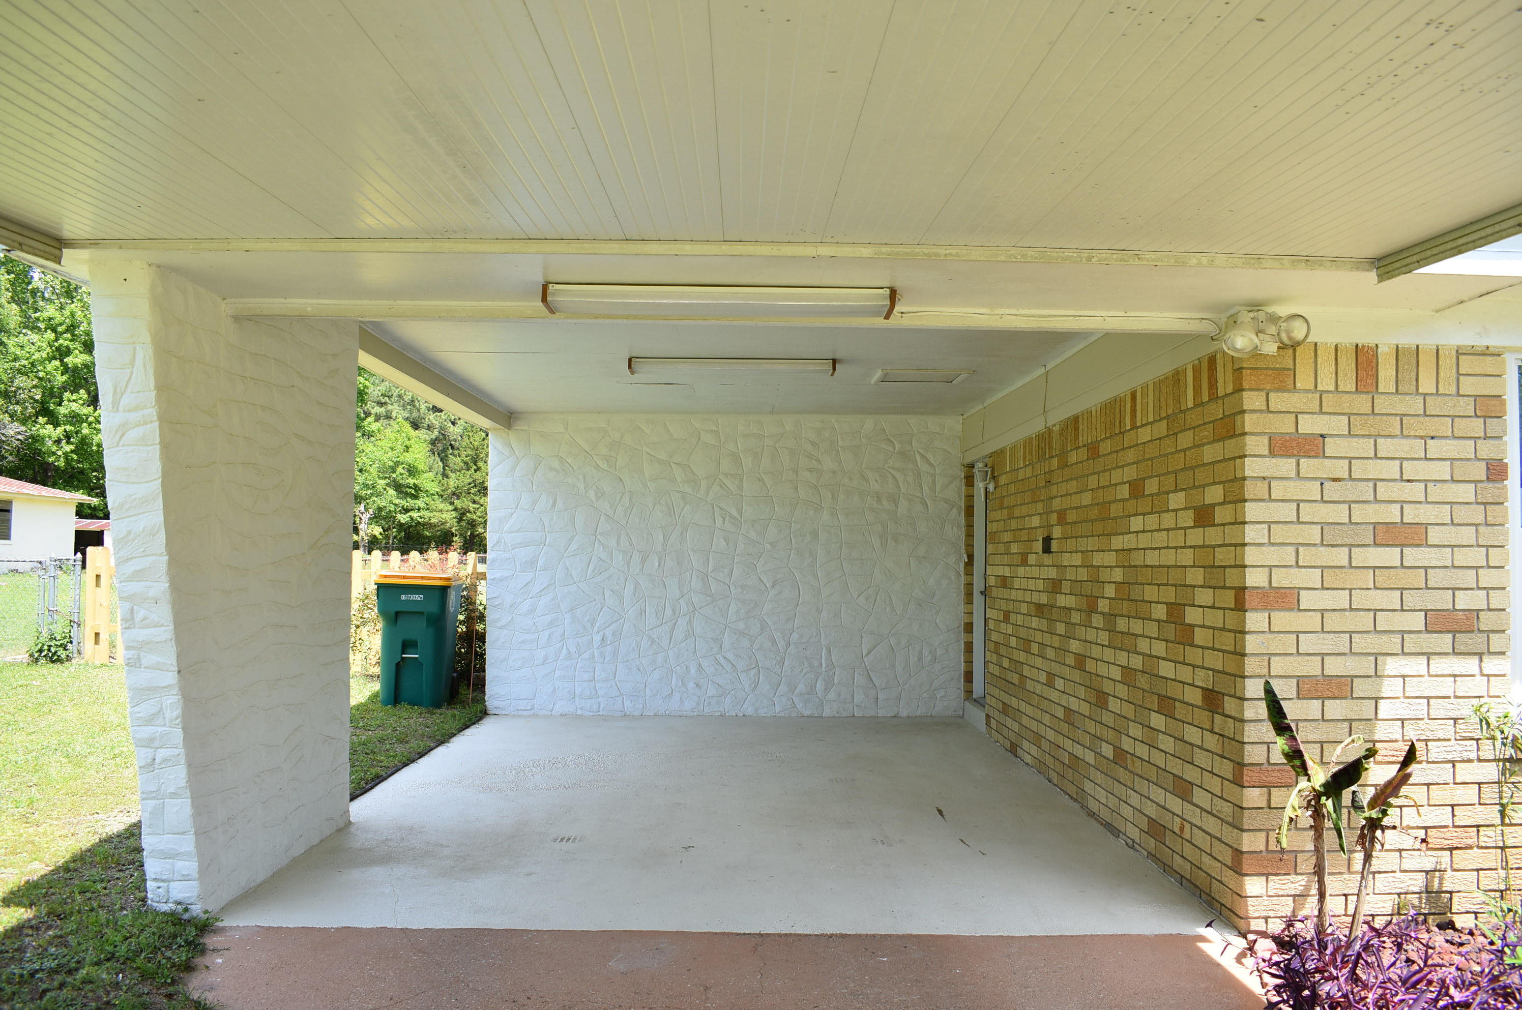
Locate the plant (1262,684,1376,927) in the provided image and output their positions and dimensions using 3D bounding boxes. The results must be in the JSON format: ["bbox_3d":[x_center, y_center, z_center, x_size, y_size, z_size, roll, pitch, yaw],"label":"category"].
[{"bbox_3d":[1.975,1.070,4.050,0.390,0.900,0.350,1,-3,-1],"label":"plant"}]

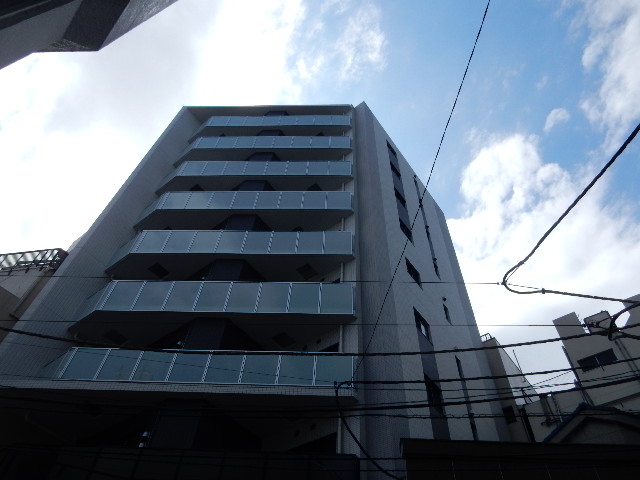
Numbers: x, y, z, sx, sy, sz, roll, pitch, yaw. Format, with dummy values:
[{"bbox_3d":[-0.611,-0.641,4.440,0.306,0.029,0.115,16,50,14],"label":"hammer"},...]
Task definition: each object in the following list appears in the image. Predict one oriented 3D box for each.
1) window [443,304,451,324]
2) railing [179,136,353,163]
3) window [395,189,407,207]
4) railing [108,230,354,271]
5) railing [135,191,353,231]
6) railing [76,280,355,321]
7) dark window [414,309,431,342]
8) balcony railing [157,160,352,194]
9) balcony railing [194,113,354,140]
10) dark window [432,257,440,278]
[{"bbox_3d":[5.514,3.284,20.098,0.141,0.906,0.473,-31,-61,23],"label":"window"},{"bbox_3d":[-2.951,-4.718,24.264,9.345,1.412,0.957,0,-53,3],"label":"railing"},{"bbox_3d":[4.090,-2.049,23.526,0.141,0.886,1.128,-31,-61,23],"label":"window"},{"bbox_3d":[-3.372,0.427,17.374,9.345,1.412,0.957,0,-53,3],"label":"railing"},{"bbox_3d":[-3.232,-1.289,19.672,9.345,1.412,0.957,0,-53,3],"label":"railing"},{"bbox_3d":[-3.512,2.144,15.076,9.345,1.412,0.957,0,-53,3],"label":"railing"},{"bbox_3d":[3.680,3.125,16.625,0.141,0.957,1.168,-31,-61,23],"label":"dark window"},{"bbox_3d":[-3.091,-3.003,21.968,9.345,1.412,0.957,0,-53,3],"label":"balcony railing"},{"bbox_3d":[-2.811,-6.433,26.560,9.345,1.412,0.957,0,-53,3],"label":"balcony railing"},{"bbox_3d":[5.640,1.537,22.403,0.141,0.876,0.463,-31,-61,23],"label":"dark window"}]

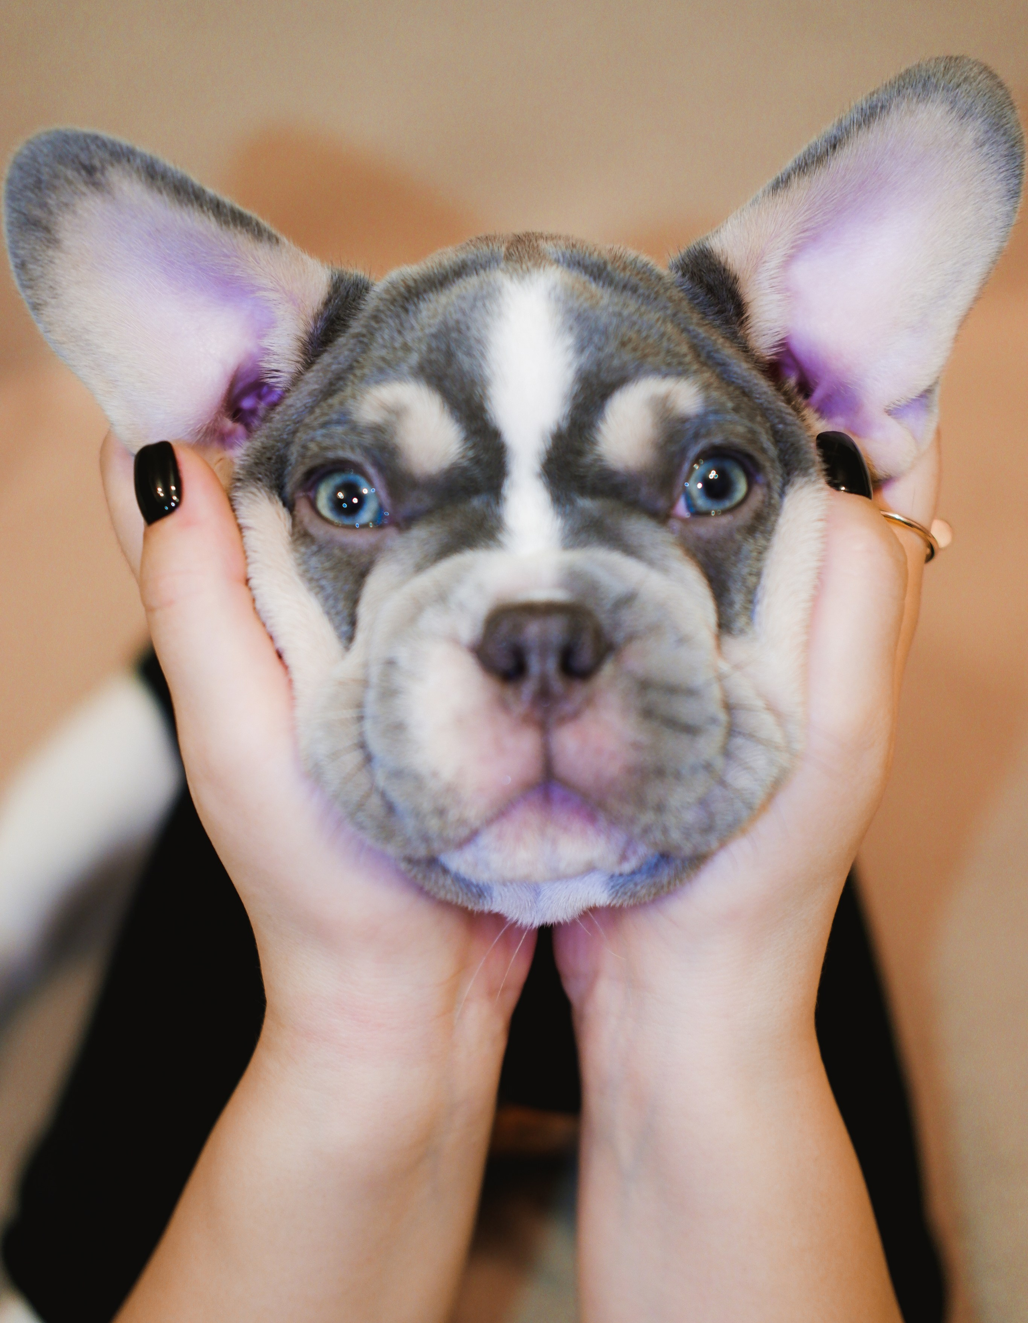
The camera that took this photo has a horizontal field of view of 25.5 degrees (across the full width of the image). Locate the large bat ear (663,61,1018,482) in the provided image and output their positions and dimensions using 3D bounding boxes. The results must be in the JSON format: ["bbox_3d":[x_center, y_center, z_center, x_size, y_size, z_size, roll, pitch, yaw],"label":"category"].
[{"bbox_3d":[0.081,-0.094,0.500,0.067,0.034,0.088,38,85,-7],"label":"large bat ear"}]

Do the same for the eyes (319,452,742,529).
[{"bbox_3d":[0.003,-0.035,0.472,0.091,0.015,0.017,-2,3,0],"label":"eyes"}]

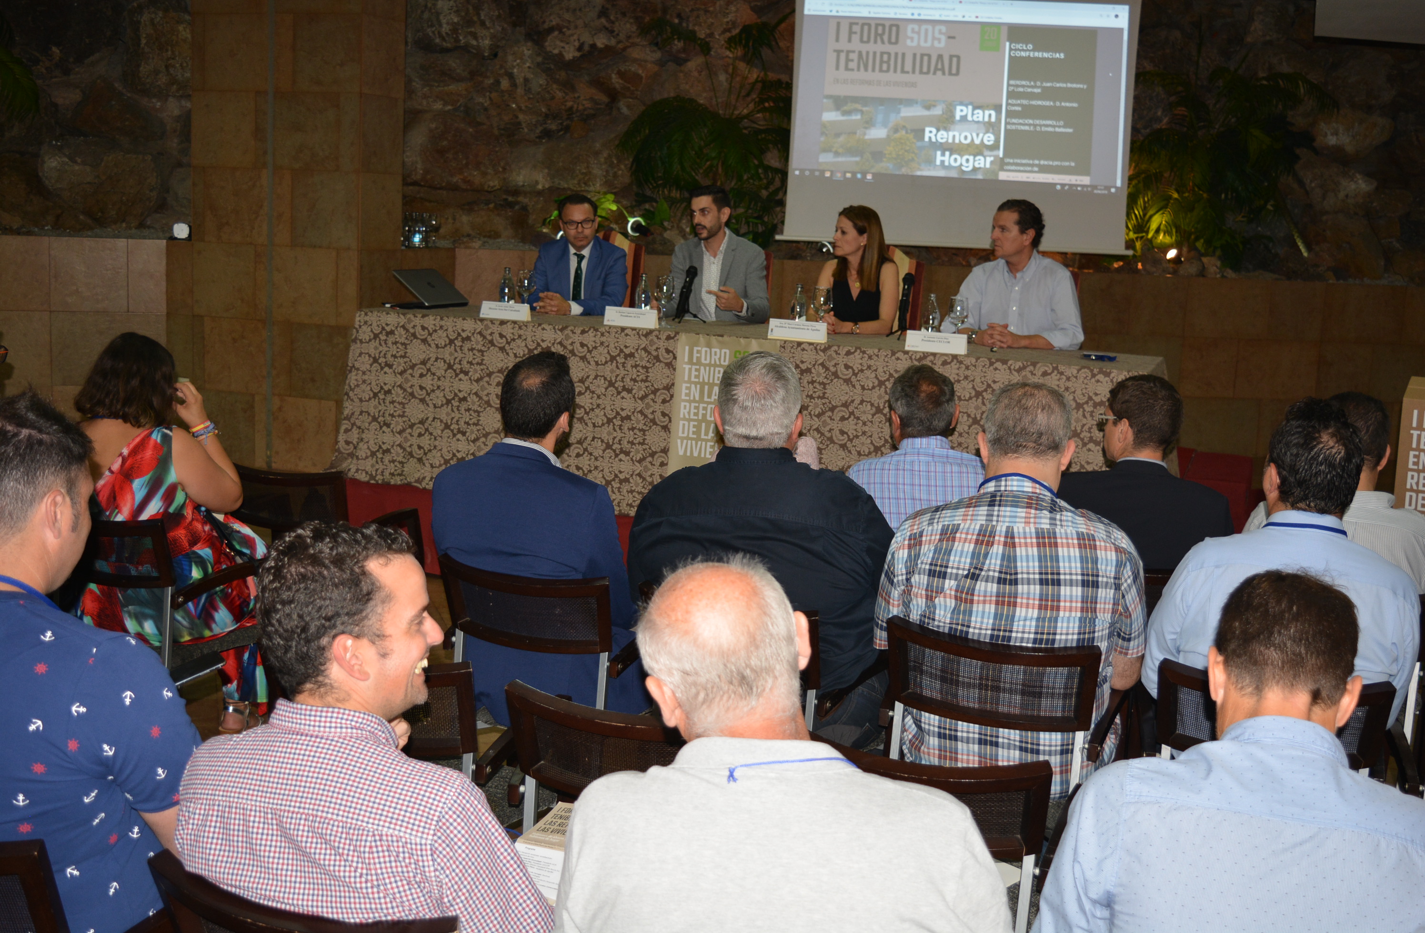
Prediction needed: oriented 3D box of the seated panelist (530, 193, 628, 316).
[{"bbox_3d":[-0.694,-0.615,7.423,0.520,1.308,0.800,5,10,16],"label":"seated panelist"}]

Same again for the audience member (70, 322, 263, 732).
[{"bbox_3d":[-1.432,0.221,4.463,0.540,1.250,0.860,5,9,18],"label":"audience member"}]

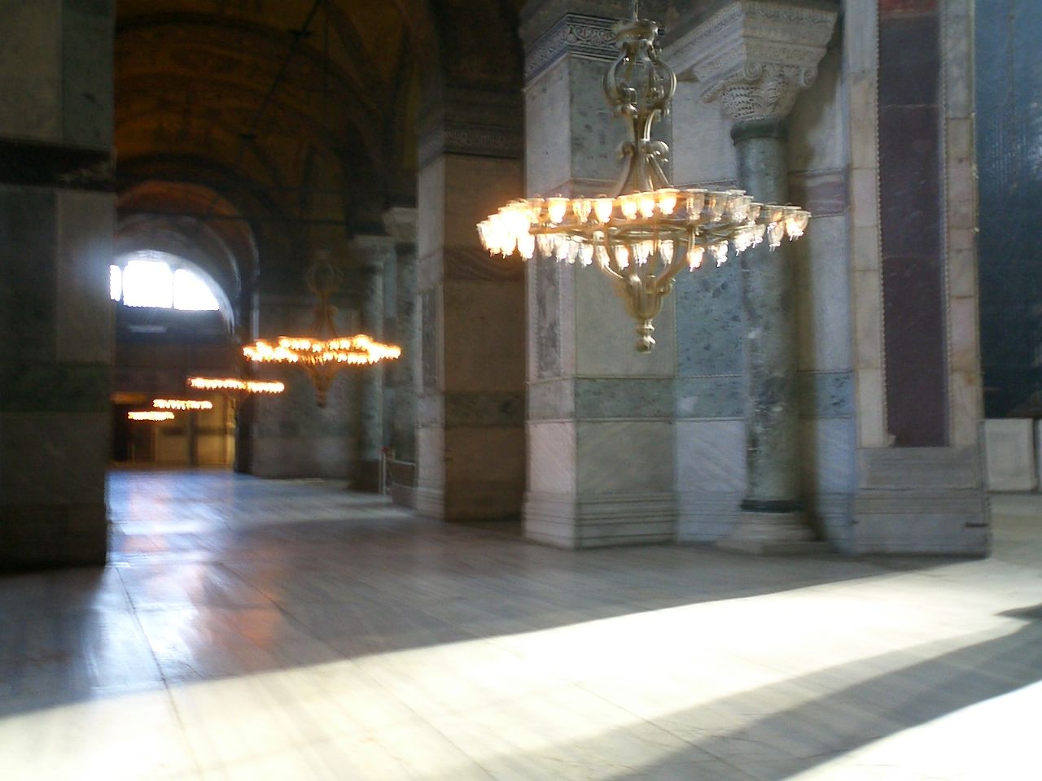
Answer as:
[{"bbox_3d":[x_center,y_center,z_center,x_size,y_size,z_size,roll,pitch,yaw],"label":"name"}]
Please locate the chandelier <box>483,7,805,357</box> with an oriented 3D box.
[{"bbox_3d":[0.880,-1.545,8.120,2.400,2.520,2.360,-1,-2,6],"label":"chandelier"}]

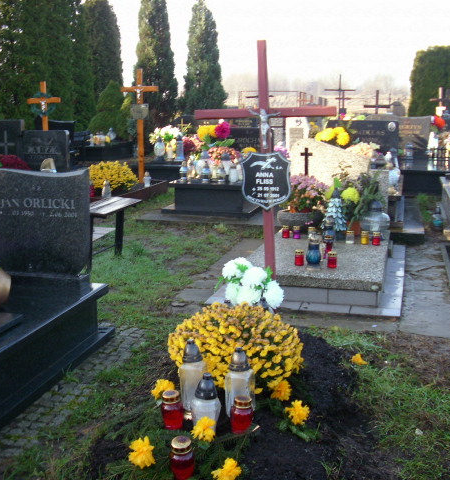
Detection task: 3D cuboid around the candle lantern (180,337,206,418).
[{"bbox_3d":[-0.117,0.481,2.392,0.093,0.273,0.093,3,12,15],"label":"candle lantern"}]

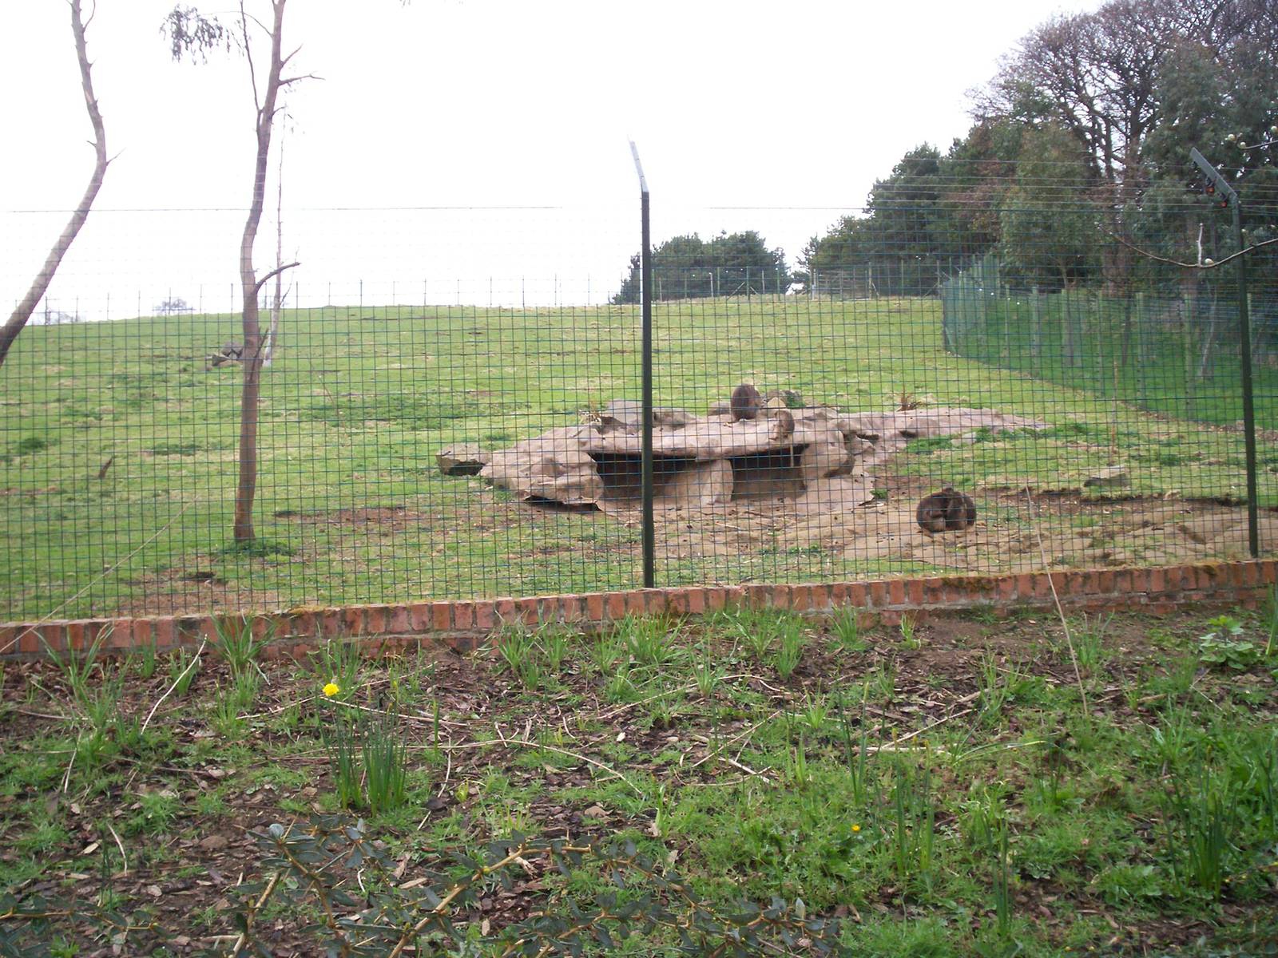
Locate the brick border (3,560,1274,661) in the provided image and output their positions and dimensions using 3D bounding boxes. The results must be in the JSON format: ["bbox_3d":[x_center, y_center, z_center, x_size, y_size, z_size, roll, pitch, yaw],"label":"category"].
[{"bbox_3d":[0.210,0.561,5.445,5.254,0.200,0.215,-2,-1,-10],"label":"brick border"}]

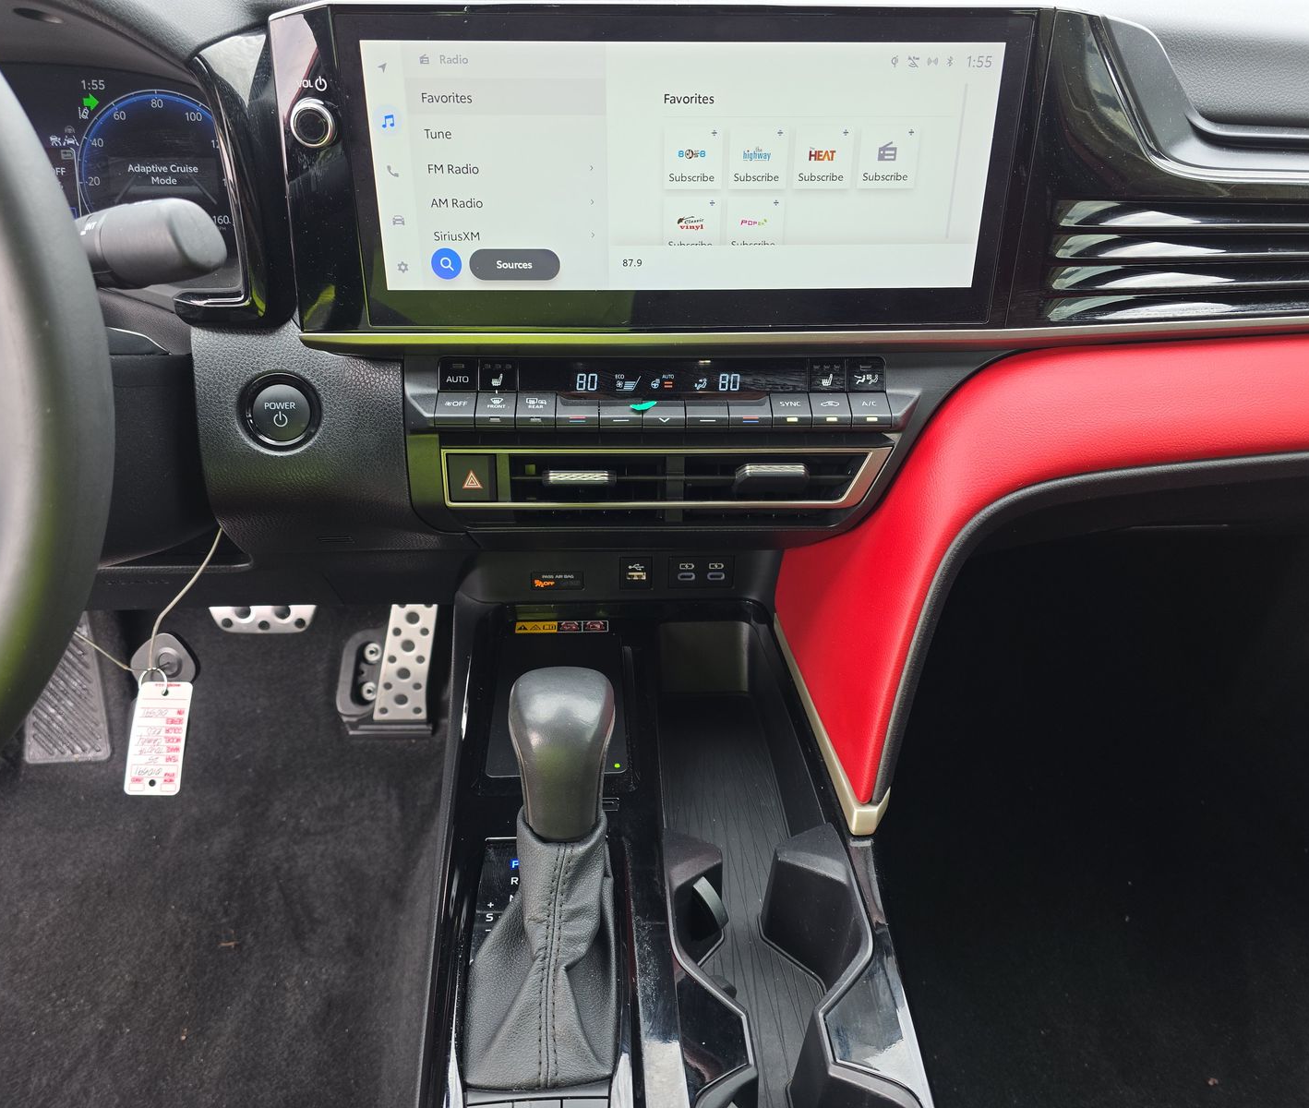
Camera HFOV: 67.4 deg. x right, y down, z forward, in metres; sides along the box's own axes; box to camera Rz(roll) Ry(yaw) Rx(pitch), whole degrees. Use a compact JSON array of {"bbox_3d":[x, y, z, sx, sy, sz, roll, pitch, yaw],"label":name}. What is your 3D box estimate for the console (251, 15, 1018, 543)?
[{"bbox_3d":[0.002,-0.138,0.518,0.345,0.266,0.090,-1,26,-2],"label":"console"}]

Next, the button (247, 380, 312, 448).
[{"bbox_3d":[-0.193,-0.072,0.508,0.035,0.035,0.014,0,20,1],"label":"button"}]

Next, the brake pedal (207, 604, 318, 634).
[{"bbox_3d":[-0.376,0.048,0.946,0.112,0.058,0.025,0,8,0],"label":"brake pedal"}]

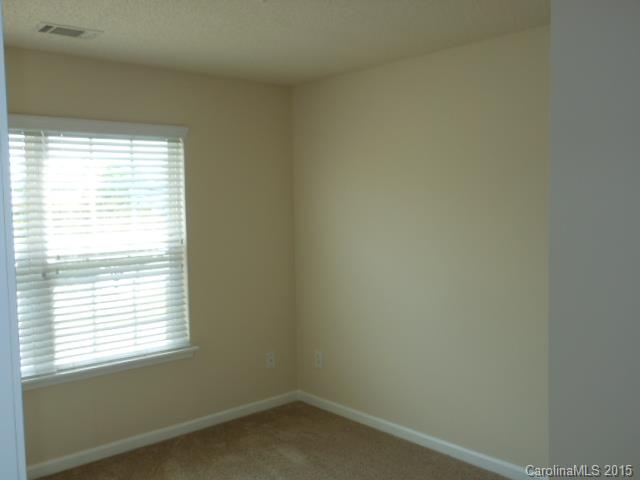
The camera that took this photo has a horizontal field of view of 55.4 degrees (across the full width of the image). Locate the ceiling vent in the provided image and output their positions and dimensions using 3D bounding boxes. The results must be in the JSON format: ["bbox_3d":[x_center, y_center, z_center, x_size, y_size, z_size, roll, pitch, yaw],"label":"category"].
[{"bbox_3d":[-1.273,-1.048,3.090,0.310,0.020,0.200,-4,5,-41],"label":"ceiling vent"}]

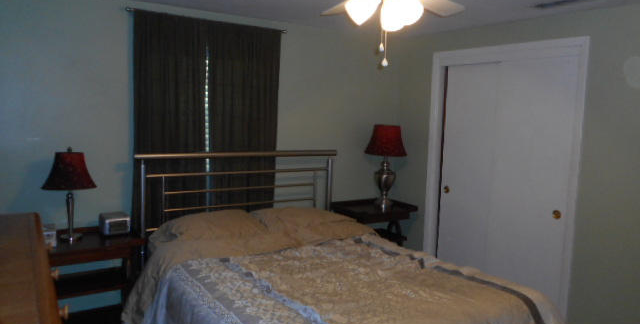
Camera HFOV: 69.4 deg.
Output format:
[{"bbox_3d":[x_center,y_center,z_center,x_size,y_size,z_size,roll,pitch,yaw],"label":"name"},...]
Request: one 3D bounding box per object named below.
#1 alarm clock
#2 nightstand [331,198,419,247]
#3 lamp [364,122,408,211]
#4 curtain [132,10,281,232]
[{"bbox_3d":[-1.413,0.424,3.191,0.165,0.115,0.140,-2,8,-32],"label":"alarm clock"},{"bbox_3d":[0.482,0.783,4.218,0.610,0.771,0.480,-2,8,-32],"label":"nightstand"},{"bbox_3d":[0.614,0.041,4.185,0.375,0.770,0.375,2,7,0],"label":"lamp"},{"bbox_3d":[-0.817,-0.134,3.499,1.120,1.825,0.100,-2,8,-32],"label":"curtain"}]

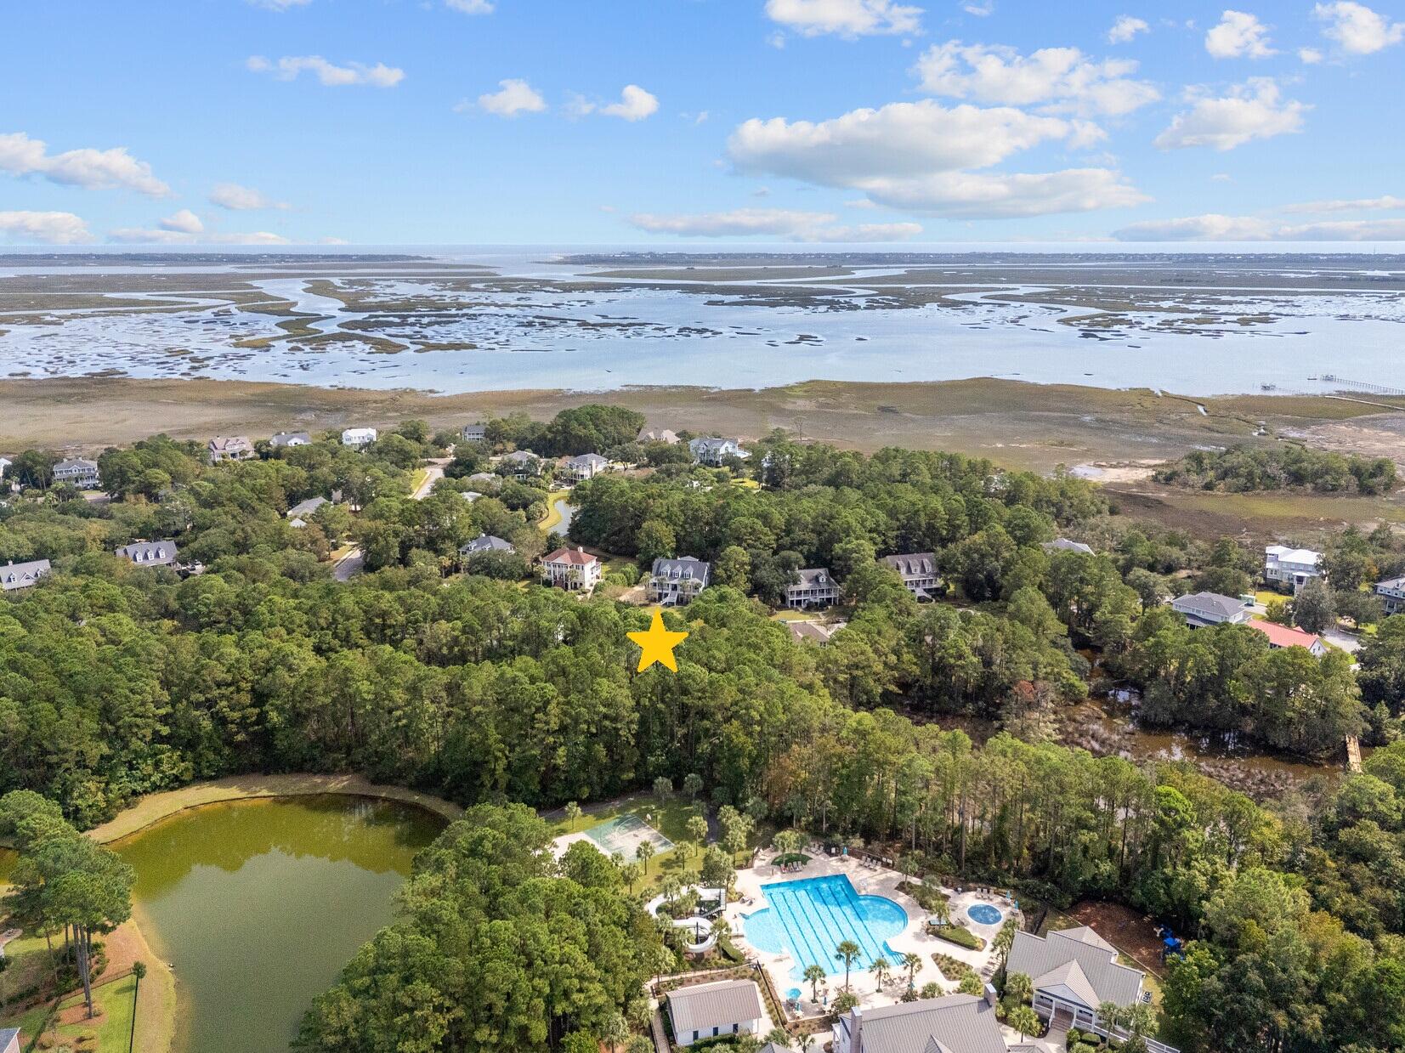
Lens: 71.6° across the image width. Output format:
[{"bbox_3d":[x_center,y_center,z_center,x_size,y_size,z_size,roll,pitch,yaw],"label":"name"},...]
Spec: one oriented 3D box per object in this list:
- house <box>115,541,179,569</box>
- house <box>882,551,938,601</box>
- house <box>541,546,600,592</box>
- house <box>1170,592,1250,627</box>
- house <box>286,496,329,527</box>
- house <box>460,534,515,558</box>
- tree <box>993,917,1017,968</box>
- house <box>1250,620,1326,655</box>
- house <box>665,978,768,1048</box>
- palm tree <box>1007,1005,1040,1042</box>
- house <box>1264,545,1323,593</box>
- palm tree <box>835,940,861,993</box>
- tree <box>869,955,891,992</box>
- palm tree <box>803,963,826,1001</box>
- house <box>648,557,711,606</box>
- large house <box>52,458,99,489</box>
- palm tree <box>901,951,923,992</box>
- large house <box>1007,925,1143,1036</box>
[{"bbox_3d":[-185.846,10.537,326.731,17.500,9.000,13.000,-14,21,-39],"label":"house"},{"bbox_3d":[64.700,15.030,304.420,15.800,11.300,13.000,-4,17,-12],"label":"house"},{"bbox_3d":[-41.883,12.788,315.204,15.000,11.200,13.600,6,17,20],"label":"house"},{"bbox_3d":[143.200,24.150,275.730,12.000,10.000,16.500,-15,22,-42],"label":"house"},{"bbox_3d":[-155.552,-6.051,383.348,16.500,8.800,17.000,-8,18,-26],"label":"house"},{"bbox_3d":[-73.300,8.380,331.396,14.300,10.500,12.500,5,17,18],"label":"house"},{"bbox_3d":[44.650,63.390,143.910,3.550,9.140,3.550,0,16,0],"label":"tree"},{"bbox_3d":[151.300,30.790,255.270,12.500,8.800,17.000,-13,21,-38],"label":"house"},{"bbox_3d":[1.540,68.153,138.370,12.100,5.000,7.500,-4,17,-12],"label":"house"},{"bbox_3d":[44.020,68.380,133.290,4.290,5.560,4.290,0,16,0],"label":"palm tree"},{"bbox_3d":[188.500,12.350,311.760,15.000,12.300,12.500,8,18,25],"label":"house"},{"bbox_3d":[21.130,64.310,141.090,3.920,8.950,3.920,0,16,0],"label":"palm tree"},{"bbox_3d":[26.314,66.107,143.720,3.100,5.900,3.100,0,16,0],"label":"tree"},{"bbox_3d":[16.330,65.960,140.460,3.450,6.150,3.450,0,16,0],"label":"palm tree"},{"bbox_3d":[-6.928,16.327,301.433,17.200,12.200,16.200,3,17,10],"label":"house"},{"bbox_3d":[-279.849,-23.370,435.905,16.200,12.300,14.000,-9,19,-28],"label":"large house"},{"bbox_3d":[31.153,65.807,144.208,3.200,6.200,3.200,0,16,0],"label":"palm tree"},{"bbox_3d":[54.507,65.134,142.068,17.700,8.700,15.000,9,19,29],"label":"large house"}]

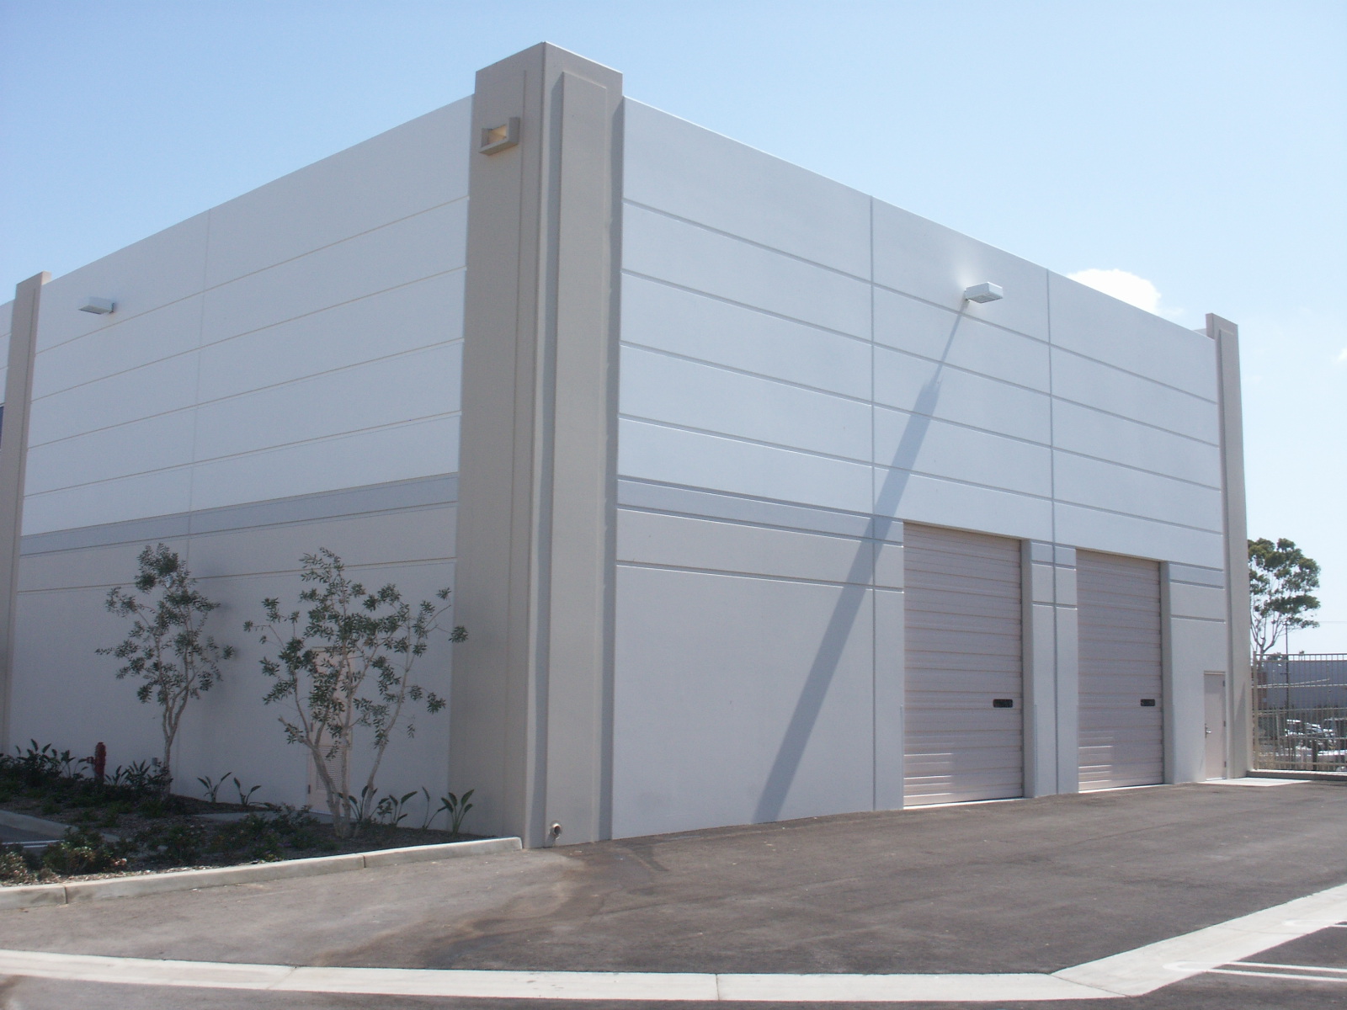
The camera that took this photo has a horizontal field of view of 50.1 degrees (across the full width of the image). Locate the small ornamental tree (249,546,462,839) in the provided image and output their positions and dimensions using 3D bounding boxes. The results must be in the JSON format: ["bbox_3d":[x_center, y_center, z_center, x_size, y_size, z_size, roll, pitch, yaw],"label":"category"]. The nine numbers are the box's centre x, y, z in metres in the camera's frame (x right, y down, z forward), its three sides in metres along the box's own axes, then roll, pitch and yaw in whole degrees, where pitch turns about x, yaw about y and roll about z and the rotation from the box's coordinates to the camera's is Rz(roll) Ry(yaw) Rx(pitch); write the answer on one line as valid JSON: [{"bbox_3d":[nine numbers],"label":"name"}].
[{"bbox_3d":[-3.553,2.081,16.027,2.411,3.191,2.170,2,-7,-12],"label":"small ornamental tree"}]

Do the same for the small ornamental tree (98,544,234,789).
[{"bbox_3d":[-7.231,2.328,20.459,1.847,3.564,1.755,3,-7,-19],"label":"small ornamental tree"}]

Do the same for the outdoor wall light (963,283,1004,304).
[{"bbox_3d":[4.968,-3.398,23.178,0.550,0.160,0.420,-6,-10,44],"label":"outdoor wall light"}]

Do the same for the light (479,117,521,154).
[{"bbox_3d":[-2.082,-4.428,17.280,0.560,0.310,0.140,-6,-10,44],"label":"light"}]

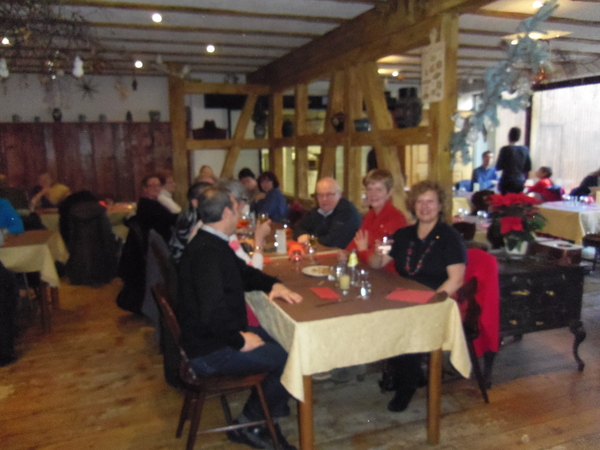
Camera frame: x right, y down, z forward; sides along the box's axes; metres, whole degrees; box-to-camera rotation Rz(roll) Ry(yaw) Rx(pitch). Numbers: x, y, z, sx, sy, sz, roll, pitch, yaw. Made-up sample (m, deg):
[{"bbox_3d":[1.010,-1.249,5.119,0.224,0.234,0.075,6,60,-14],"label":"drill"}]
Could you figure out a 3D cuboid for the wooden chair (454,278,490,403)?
[{"bbox_3d":[0.791,0.586,2.867,0.490,0.890,0.440,-5,10,-20],"label":"wooden chair"}]

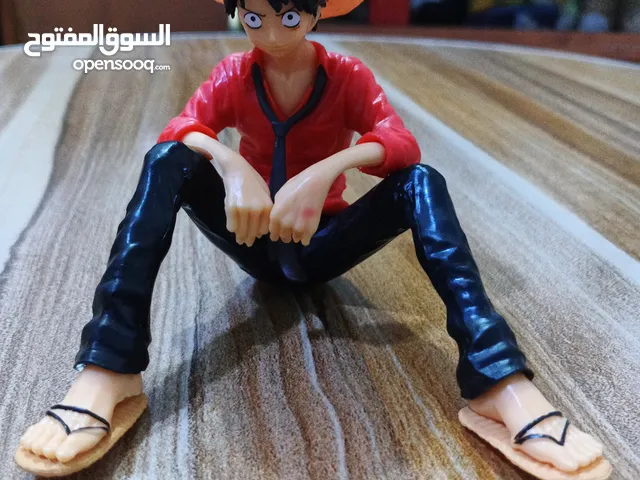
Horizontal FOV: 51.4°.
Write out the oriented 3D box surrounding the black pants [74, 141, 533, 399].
[{"bbox_3d":[-0.005,-0.001,0.201,0.115,0.066,0.109,0,26,0],"label":"black pants"}]

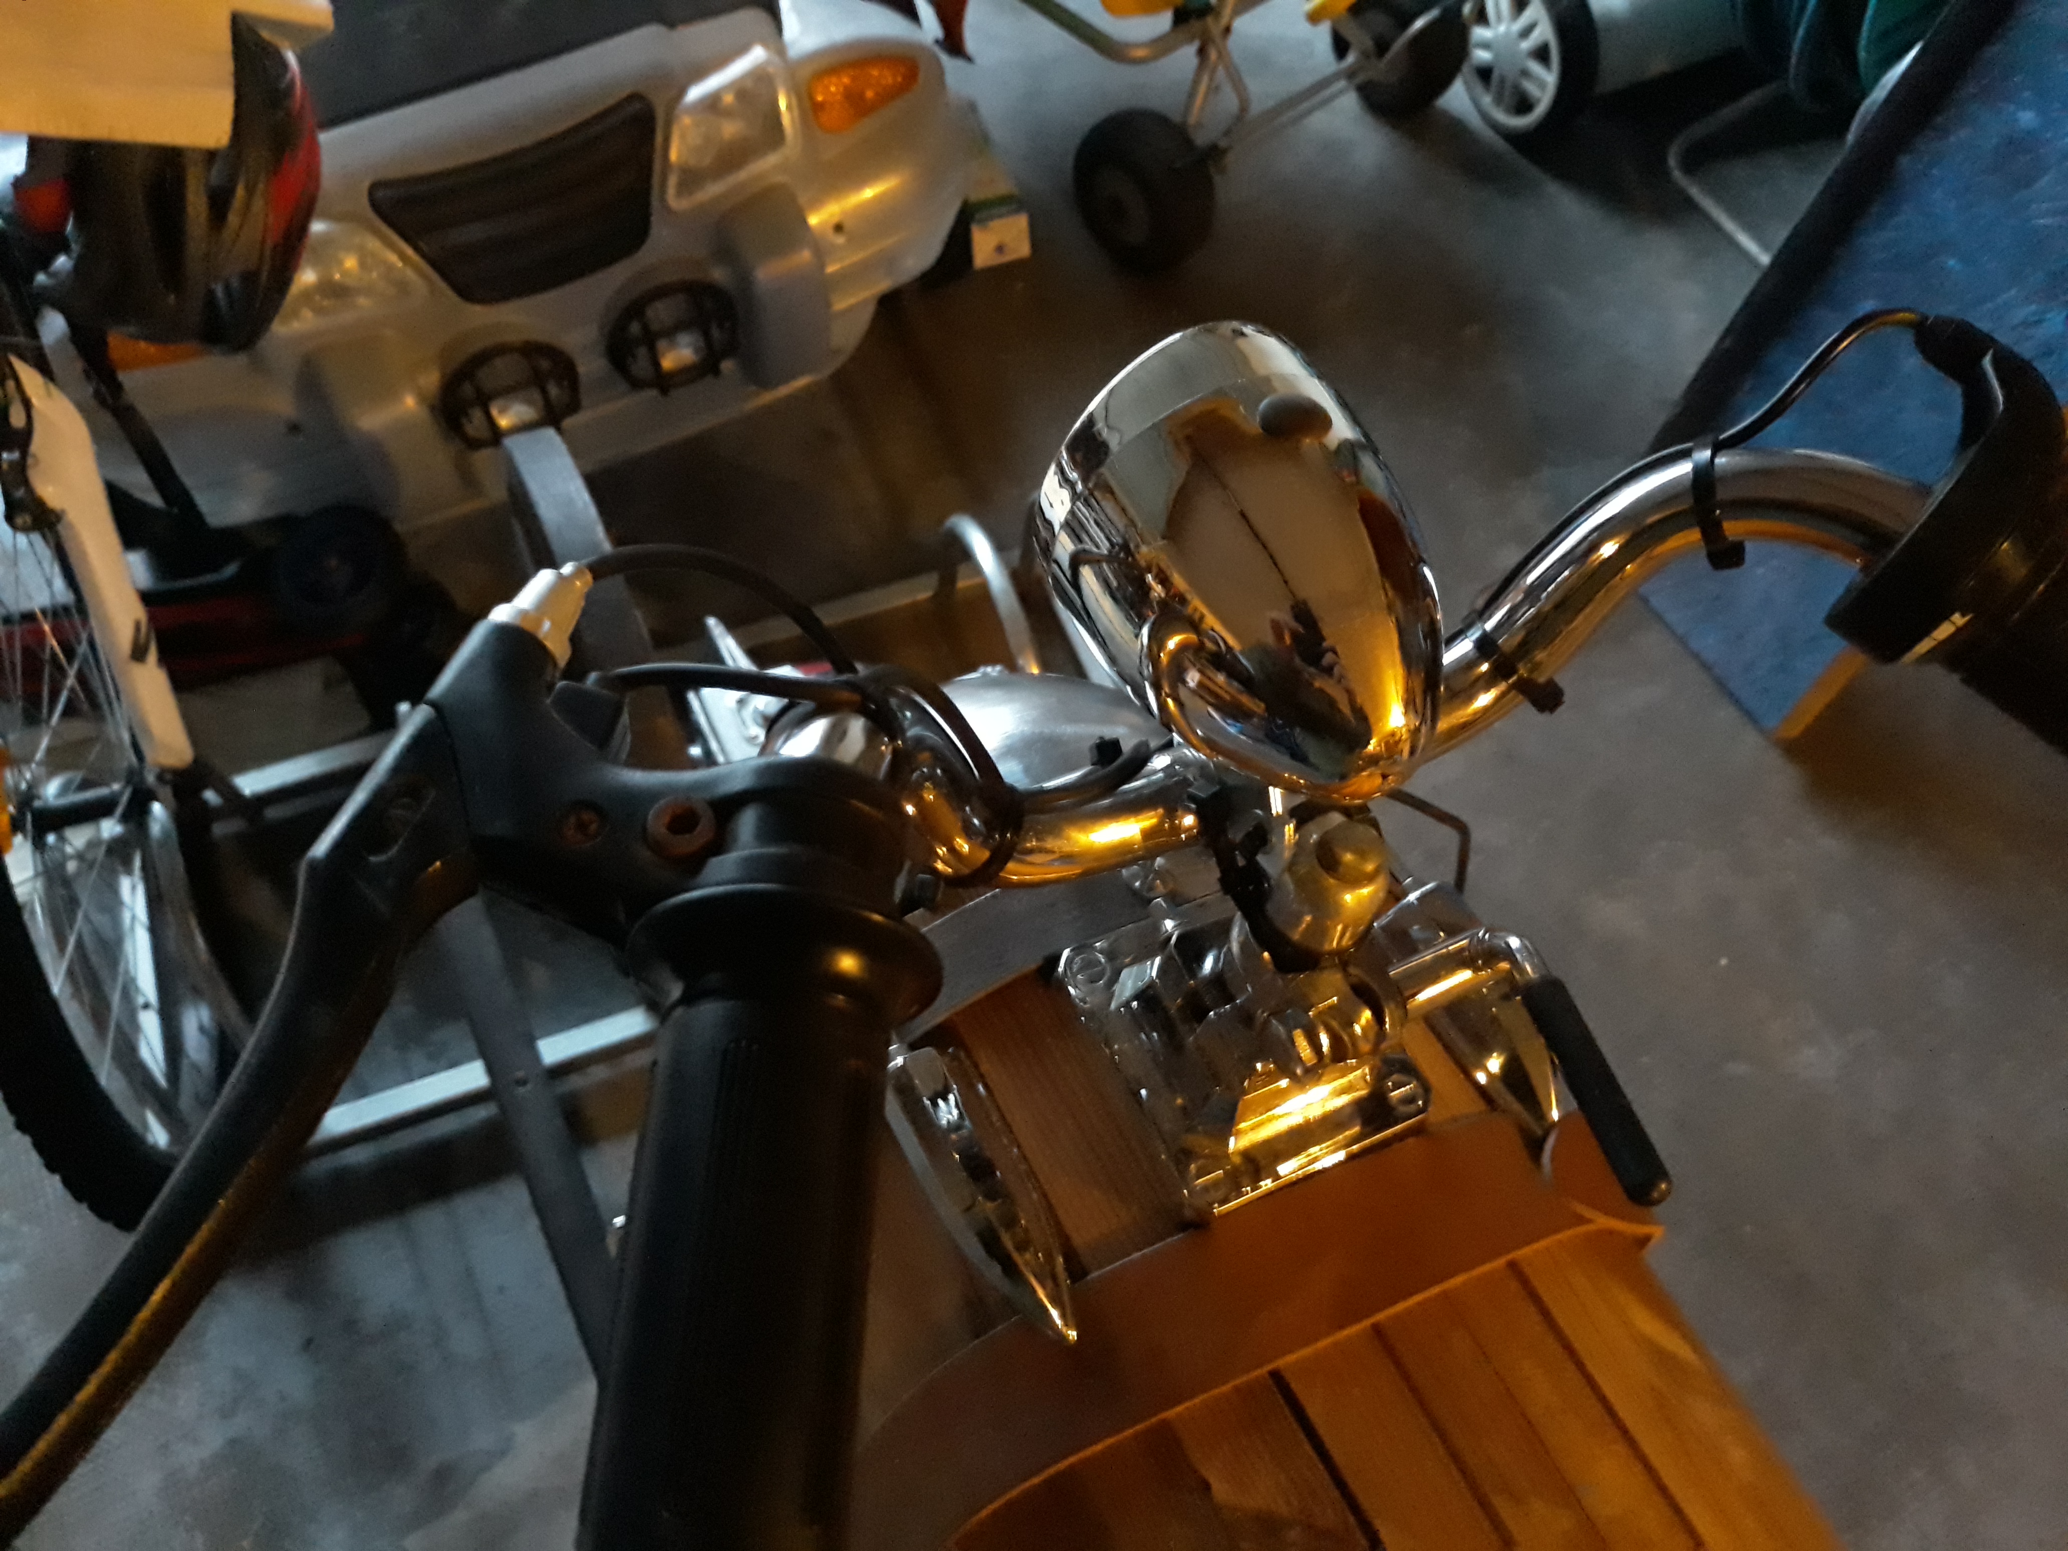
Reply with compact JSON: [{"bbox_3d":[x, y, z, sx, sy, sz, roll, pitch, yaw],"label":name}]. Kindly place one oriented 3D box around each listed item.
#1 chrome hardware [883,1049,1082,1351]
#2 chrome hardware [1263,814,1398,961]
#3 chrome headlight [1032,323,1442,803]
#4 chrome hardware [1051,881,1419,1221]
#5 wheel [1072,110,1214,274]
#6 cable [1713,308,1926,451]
[{"bbox_3d":[-0.021,0.148,0.585,0.036,0.036,0.137,-21,49,-12],"label":"chrome hardware"},{"bbox_3d":[0.087,0.032,0.475,0.036,0.040,0.038,2,45,-2],"label":"chrome hardware"},{"bbox_3d":[0.065,-0.046,0.440,0.094,0.096,0.125,-22,50,-13],"label":"chrome headlight"},{"bbox_3d":[0.074,0.084,0.602,0.096,0.050,0.126,-21,49,-12],"label":"chrome hardware"},{"bbox_3d":[0.135,-0.712,1.980,0.080,0.200,0.200,-36,54,-23],"label":"wheel"},{"bbox_3d":[0.185,-0.093,0.383,0.058,0.018,0.018,-25,23,20],"label":"cable"}]

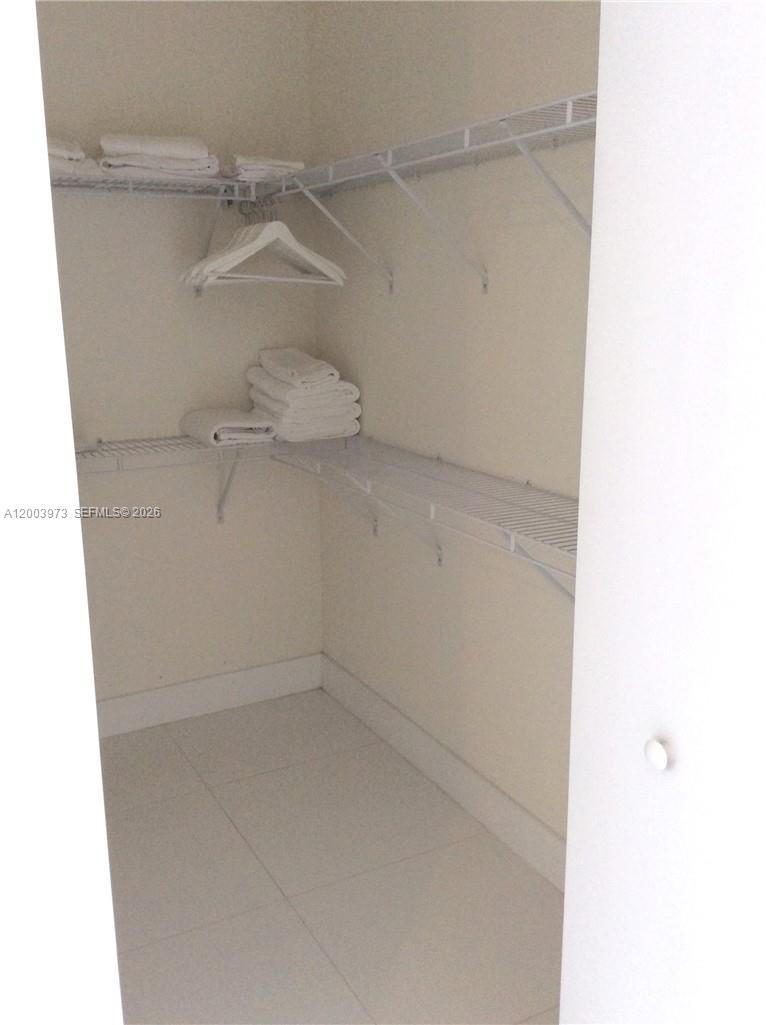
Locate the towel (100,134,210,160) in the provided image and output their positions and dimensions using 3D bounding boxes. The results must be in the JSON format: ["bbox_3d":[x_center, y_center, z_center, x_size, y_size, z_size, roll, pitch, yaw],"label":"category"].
[{"bbox_3d":[-0.679,-1.050,2.785,0.308,0.062,0.235,-5,14,-19],"label":"towel"}]

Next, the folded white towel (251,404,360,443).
[{"bbox_3d":[-0.267,-0.303,3.168,0.263,0.075,0.320,-7,15,-27],"label":"folded white towel"}]

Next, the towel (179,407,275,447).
[{"bbox_3d":[-0.507,-0.281,3.078,0.232,0.078,0.277,-7,15,-27],"label":"towel"}]

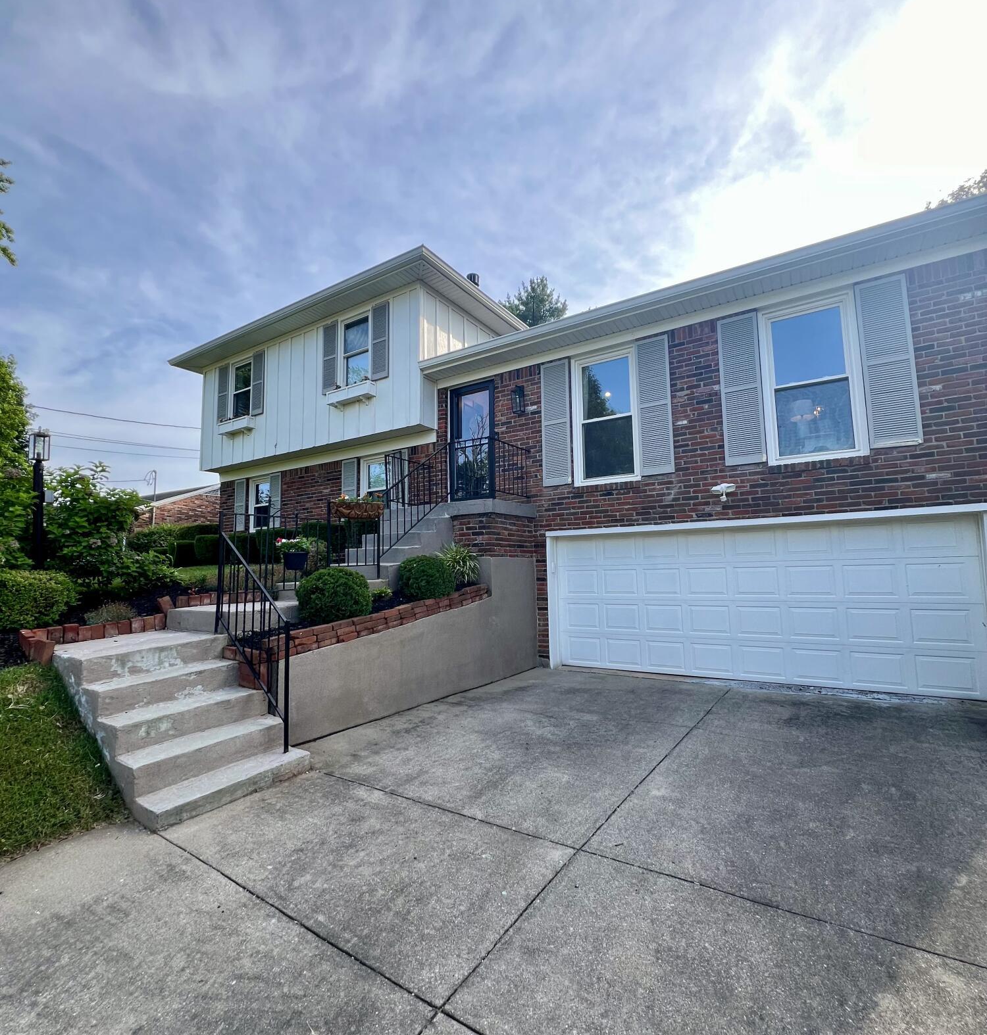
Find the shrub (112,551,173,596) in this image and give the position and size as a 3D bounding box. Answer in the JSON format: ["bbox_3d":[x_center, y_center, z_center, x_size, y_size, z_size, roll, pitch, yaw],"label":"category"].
[{"bbox_3d":[-4.334,0.692,6.100,0.650,0.580,0.680,-5,-7,31],"label":"shrub"}]

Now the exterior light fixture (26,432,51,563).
[{"bbox_3d":[-5.516,-0.056,5.990,0.180,2.130,0.180,-9,-7,30],"label":"exterior light fixture"}]

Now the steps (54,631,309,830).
[{"bbox_3d":[-2.451,1.417,3.773,2.100,0.840,1.130,-5,-7,31],"label":"steps"}]

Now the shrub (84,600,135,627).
[{"bbox_3d":[-3.613,0.914,4.650,0.400,0.280,0.420,-5,-7,31],"label":"shrub"}]

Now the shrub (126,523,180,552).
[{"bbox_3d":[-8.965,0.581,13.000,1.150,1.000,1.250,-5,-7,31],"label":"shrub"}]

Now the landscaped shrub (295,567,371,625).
[{"bbox_3d":[-1.590,0.795,4.930,0.700,0.600,0.700,-5,-7,31],"label":"landscaped shrub"}]

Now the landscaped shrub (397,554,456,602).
[{"bbox_3d":[-0.836,0.765,6.180,0.700,0.610,0.700,-1,-6,0],"label":"landscaped shrub"}]

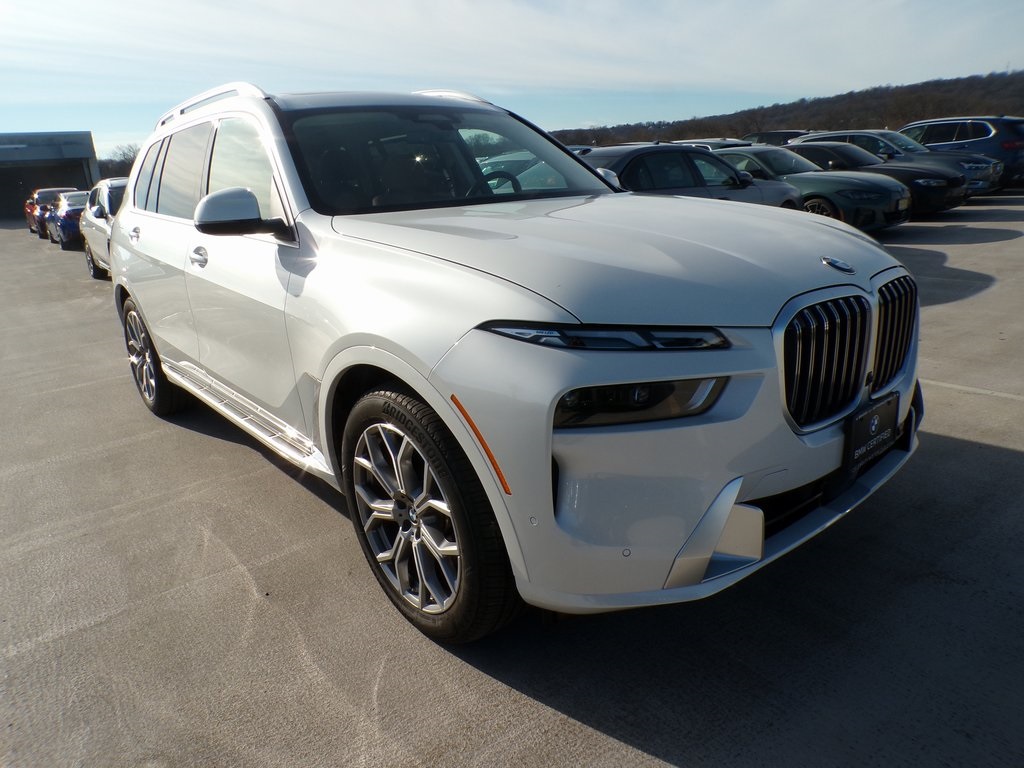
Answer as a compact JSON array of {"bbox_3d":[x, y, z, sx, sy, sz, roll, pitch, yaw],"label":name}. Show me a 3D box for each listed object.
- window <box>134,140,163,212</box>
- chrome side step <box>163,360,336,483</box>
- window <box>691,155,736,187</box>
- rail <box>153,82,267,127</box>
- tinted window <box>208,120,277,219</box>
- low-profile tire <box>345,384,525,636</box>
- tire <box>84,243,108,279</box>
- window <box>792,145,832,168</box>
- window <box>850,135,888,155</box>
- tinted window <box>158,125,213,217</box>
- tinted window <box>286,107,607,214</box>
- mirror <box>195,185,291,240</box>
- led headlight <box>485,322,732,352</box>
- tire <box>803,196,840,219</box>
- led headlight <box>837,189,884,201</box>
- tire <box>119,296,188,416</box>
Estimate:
[{"bbox_3d":[-2.005,-1.147,3.941,0.040,0.380,0.380,6,7,-42],"label":"window"},{"bbox_3d":[-1.266,0.105,3.248,0.180,0.110,2.150,-16,20,-37],"label":"chrome side step"},{"bbox_3d":[2.441,-2.586,8.600,0.880,0.400,0.120,-11,18,-24],"label":"window"},{"bbox_3d":[-1.635,-1.431,3.707,0.070,0.110,1.800,-16,21,-38],"label":"rail"},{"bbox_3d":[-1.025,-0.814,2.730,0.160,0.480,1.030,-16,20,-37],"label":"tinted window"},{"bbox_3d":[-0.221,0.366,2.201,0.285,0.780,0.780,-16,21,-38],"label":"low-profile tire"},{"bbox_3d":[-7.823,-2.340,13.400,0.280,0.750,0.750,-15,19,-32],"label":"tire"},{"bbox_3d":[5.785,-4.360,13.667,0.130,0.420,0.950,-17,21,-37],"label":"window"},{"bbox_3d":[8.112,-5.367,15.976,0.130,0.440,1.000,-17,21,-37],"label":"window"},{"bbox_3d":[-1.573,-1.008,3.407,0.040,0.440,0.760,6,7,-42],"label":"tinted window"},{"bbox_3d":[-0.225,-1.003,3.106,1.500,0.170,0.890,-16,53,-38],"label":"tinted window"},{"bbox_3d":[-0.957,-0.595,2.509,0.260,0.190,0.230,-16,21,-38],"label":"mirror"},{"bbox_3d":[0.223,-0.112,1.699,0.580,0.080,0.180,-2,16,3],"label":"led headlight"},{"bbox_3d":[4.650,-2.437,10.601,0.240,0.660,0.660,-17,21,-37],"label":"tire"},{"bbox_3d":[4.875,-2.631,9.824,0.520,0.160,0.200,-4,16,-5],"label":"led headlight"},{"bbox_3d":[-2.201,-0.184,4.471,0.285,0.785,0.785,-16,20,-37],"label":"tire"}]

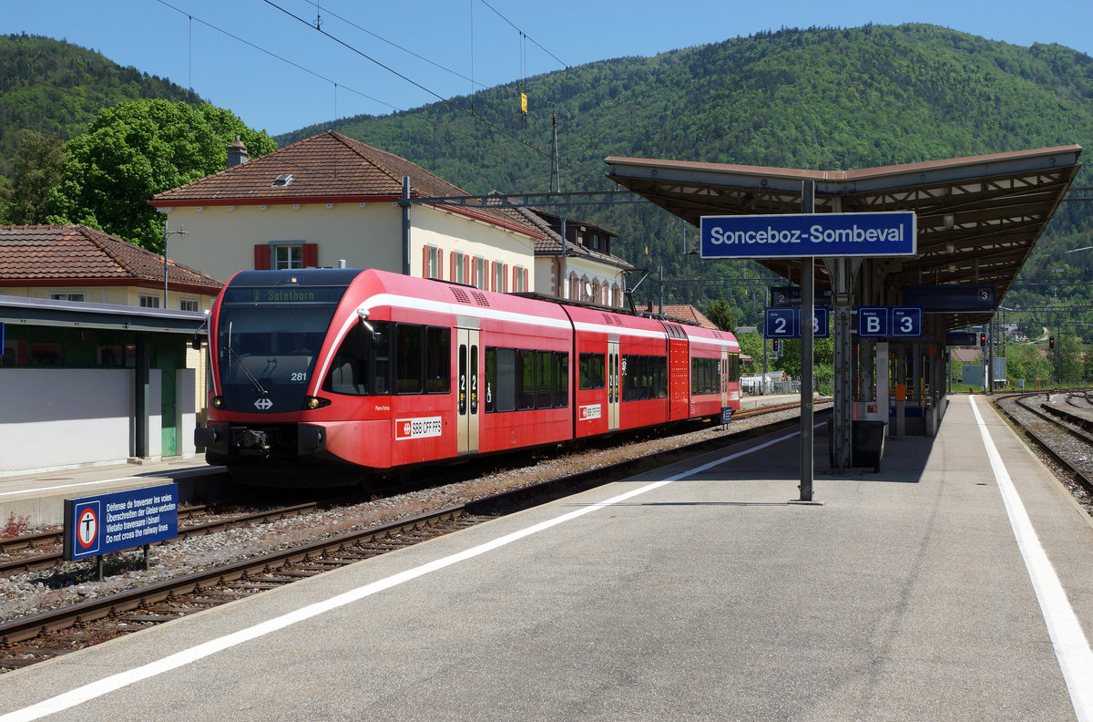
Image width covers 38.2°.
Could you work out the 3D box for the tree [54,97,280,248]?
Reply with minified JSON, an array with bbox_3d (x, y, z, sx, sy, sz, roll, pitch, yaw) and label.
[{"bbox_3d":[-17.900,-5.050,74.000,11.300,14.700,11.300,0,0,15],"label":"tree"}]

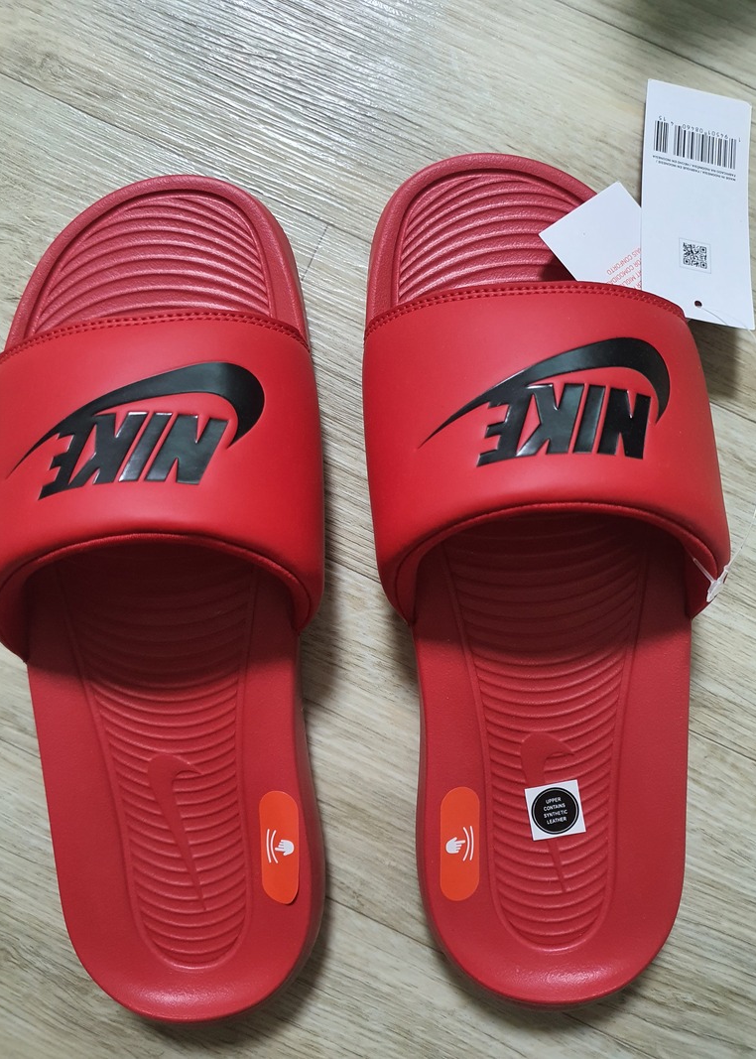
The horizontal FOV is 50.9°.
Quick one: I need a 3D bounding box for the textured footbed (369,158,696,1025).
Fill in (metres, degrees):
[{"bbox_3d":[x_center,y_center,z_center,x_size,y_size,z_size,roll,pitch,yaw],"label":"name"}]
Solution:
[{"bbox_3d":[0.056,0.016,0.293,0.108,0.029,0.302,-3,89,1],"label":"textured footbed"}]

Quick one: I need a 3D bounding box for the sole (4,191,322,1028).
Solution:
[{"bbox_3d":[-0.073,0.025,0.295,0.108,0.031,0.303,-4,89,1],"label":"sole"}]

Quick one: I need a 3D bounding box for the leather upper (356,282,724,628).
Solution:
[{"bbox_3d":[0.057,-0.022,0.263,0.121,0.066,0.114,-3,89,1],"label":"leather upper"}]

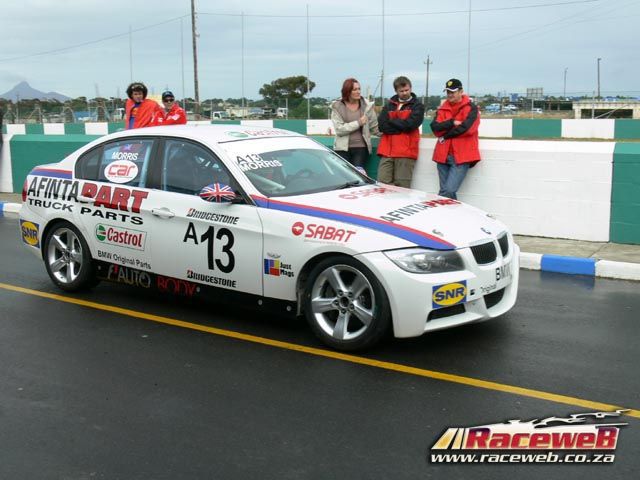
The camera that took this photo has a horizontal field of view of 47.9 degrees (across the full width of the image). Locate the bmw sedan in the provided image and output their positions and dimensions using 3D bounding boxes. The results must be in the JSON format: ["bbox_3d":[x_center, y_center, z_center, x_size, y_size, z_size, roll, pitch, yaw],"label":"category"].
[{"bbox_3d":[-0.629,-0.246,5.952,4.520,1.390,1.830,7,13,34],"label":"bmw sedan"}]

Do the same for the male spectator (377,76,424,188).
[{"bbox_3d":[0.892,-0.966,8.098,0.540,1.710,0.430,4,11,22],"label":"male spectator"}]

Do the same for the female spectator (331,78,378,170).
[{"bbox_3d":[0.380,-1.019,8.424,0.520,1.700,0.400,1,11,8],"label":"female spectator"}]

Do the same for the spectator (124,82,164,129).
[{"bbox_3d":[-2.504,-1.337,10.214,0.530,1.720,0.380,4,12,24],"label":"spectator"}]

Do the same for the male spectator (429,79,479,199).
[{"bbox_3d":[1.423,-0.886,7.755,0.550,1.660,0.450,5,12,27],"label":"male spectator"}]

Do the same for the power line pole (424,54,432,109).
[{"bbox_3d":[17.271,-25.017,115.855,1.400,9.290,0.350,2,11,15],"label":"power line pole"}]

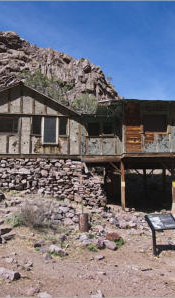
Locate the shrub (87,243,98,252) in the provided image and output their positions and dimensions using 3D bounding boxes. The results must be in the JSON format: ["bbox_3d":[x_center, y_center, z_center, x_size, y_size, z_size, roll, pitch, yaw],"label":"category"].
[{"bbox_3d":[0.162,3.184,8.900,0.310,0.240,0.290,-1,-9,0],"label":"shrub"}]

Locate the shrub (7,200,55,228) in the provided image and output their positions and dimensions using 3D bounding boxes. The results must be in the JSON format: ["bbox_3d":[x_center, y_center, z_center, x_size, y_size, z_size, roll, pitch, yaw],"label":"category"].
[{"bbox_3d":[-2.070,2.361,10.000,1.650,1.000,1.400,1,-6,0],"label":"shrub"}]

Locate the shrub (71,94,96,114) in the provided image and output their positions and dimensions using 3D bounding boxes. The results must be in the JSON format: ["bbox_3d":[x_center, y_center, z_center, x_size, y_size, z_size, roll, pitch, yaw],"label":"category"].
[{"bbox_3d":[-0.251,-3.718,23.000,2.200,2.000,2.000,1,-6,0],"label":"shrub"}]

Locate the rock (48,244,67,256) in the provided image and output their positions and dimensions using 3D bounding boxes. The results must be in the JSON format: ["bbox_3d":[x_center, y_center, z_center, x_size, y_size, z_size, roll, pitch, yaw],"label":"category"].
[{"bbox_3d":[-0.905,3.115,8.450,0.560,0.220,0.360,-4,-10,20],"label":"rock"}]

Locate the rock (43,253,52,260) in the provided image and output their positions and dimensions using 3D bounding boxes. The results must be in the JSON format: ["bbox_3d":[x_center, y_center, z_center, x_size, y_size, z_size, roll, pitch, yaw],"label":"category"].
[{"bbox_3d":[-1.125,3.046,7.800,0.240,0.170,0.200,1,-6,0],"label":"rock"}]

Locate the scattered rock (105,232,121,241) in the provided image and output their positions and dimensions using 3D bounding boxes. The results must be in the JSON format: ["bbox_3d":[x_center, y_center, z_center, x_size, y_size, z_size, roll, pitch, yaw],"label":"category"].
[{"bbox_3d":[0.935,3.147,9.900,0.520,0.240,0.400,-2,-9,10],"label":"scattered rock"}]

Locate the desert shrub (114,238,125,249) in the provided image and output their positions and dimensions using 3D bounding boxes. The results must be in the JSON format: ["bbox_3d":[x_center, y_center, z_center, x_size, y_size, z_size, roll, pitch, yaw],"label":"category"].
[{"bbox_3d":[1.011,2.986,8.700,0.380,0.280,0.360,1,-6,0],"label":"desert shrub"}]

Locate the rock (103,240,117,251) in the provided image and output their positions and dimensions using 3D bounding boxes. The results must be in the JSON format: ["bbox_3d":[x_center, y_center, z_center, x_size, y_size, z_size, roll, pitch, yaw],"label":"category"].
[{"bbox_3d":[0.760,3.190,9.100,0.430,0.230,0.330,-4,-10,20],"label":"rock"}]

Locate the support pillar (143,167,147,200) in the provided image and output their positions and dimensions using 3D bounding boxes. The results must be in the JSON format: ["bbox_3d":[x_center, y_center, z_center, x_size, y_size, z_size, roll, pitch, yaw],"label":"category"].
[{"bbox_3d":[3.434,2.072,16.300,0.180,2.000,0.180,1,-6,0],"label":"support pillar"}]

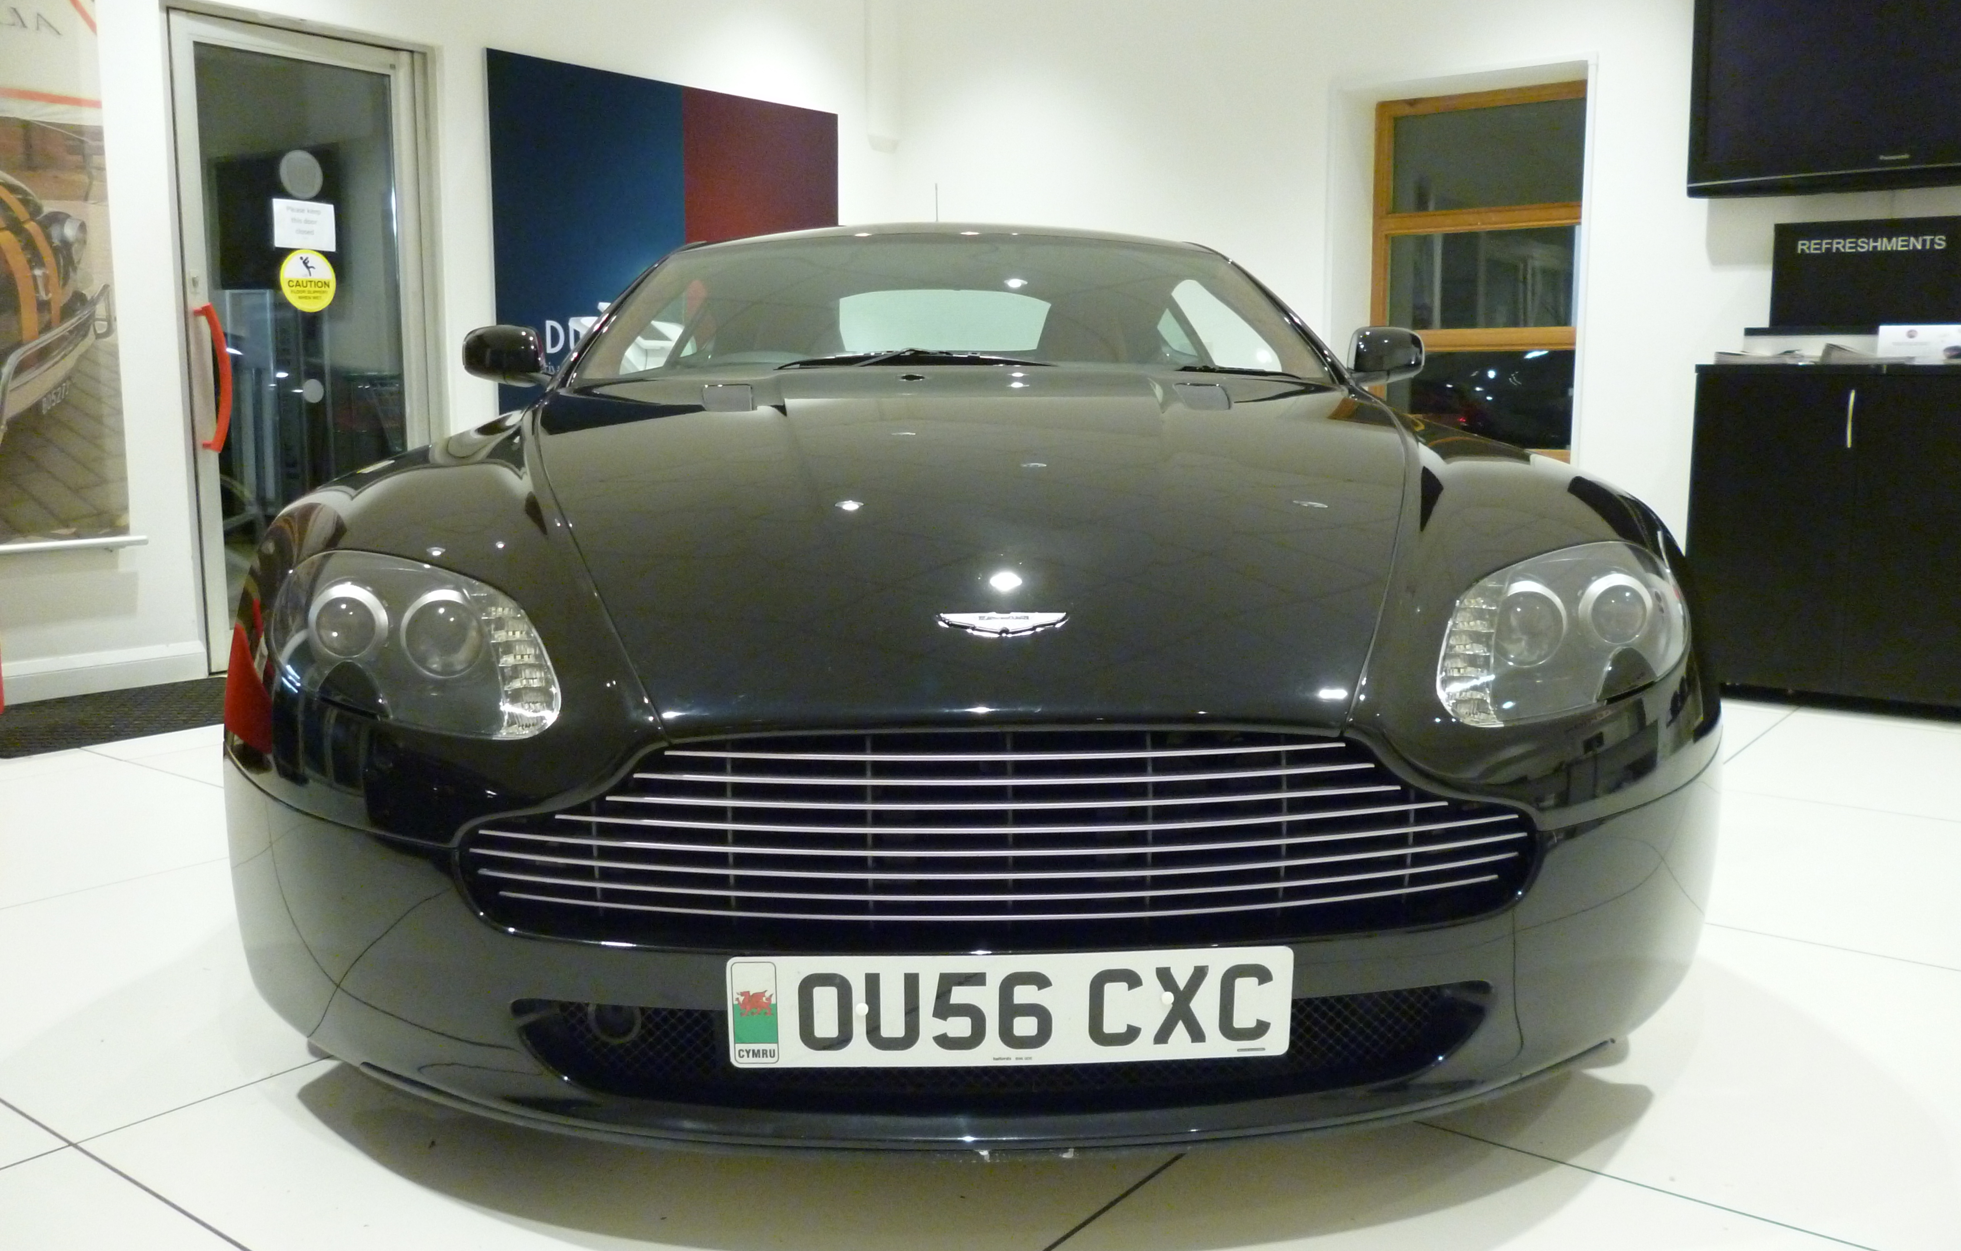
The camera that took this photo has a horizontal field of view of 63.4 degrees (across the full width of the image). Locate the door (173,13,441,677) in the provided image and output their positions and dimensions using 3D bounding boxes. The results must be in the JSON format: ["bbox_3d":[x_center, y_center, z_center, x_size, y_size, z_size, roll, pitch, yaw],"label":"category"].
[{"bbox_3d":[-2.203,-0.896,5.231,0.060,2.040,0.840,6,9,37],"label":"door"}]

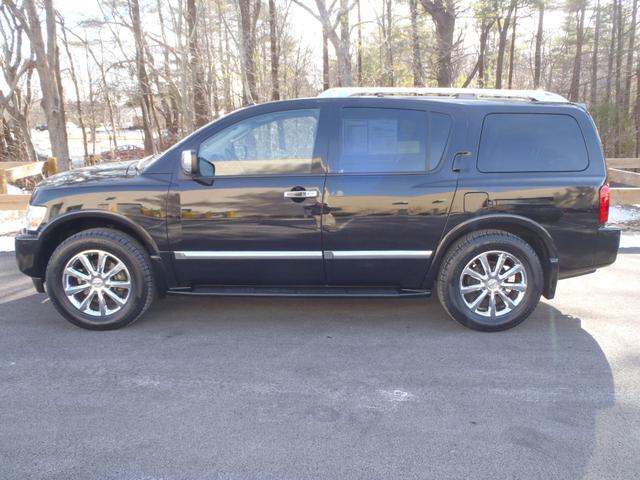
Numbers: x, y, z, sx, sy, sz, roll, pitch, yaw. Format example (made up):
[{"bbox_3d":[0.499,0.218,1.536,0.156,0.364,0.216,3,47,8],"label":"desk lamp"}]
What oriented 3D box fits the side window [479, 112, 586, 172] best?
[{"bbox_3d":[1.660,-0.759,4.024,0.860,0.475,0.060,0,-3,0],"label":"side window"}]

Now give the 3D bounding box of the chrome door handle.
[{"bbox_3d":[-0.142,-0.348,3.965,0.260,0.060,0.055,0,10,0],"label":"chrome door handle"}]

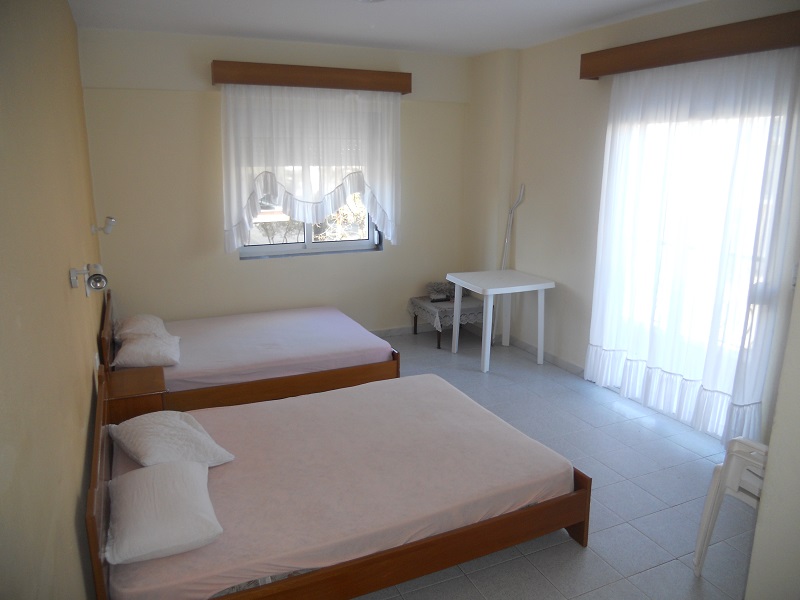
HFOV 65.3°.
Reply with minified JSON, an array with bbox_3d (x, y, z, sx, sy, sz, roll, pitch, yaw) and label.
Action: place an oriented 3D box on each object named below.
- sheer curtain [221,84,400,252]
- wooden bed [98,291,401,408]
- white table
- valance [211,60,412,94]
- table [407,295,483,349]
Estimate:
[{"bbox_3d":[-0.764,-1.150,5.716,1.614,1.479,0.146,-6,15,-25],"label":"sheer curtain"},{"bbox_3d":[-1.196,0.340,4.902,2.015,0.754,1.385,-6,15,-25],"label":"wooden bed"},{"bbox_3d":[0.903,0.173,5.700,0.706,0.739,0.725,-6,15,-25],"label":"white table"},{"bbox_3d":[-0.732,-1.955,5.510,1.801,0.179,0.165,-6,15,-25],"label":"valance"},{"bbox_3d":[0.523,0.203,6.363,0.595,0.375,0.578,-6,15,-25],"label":"table"}]

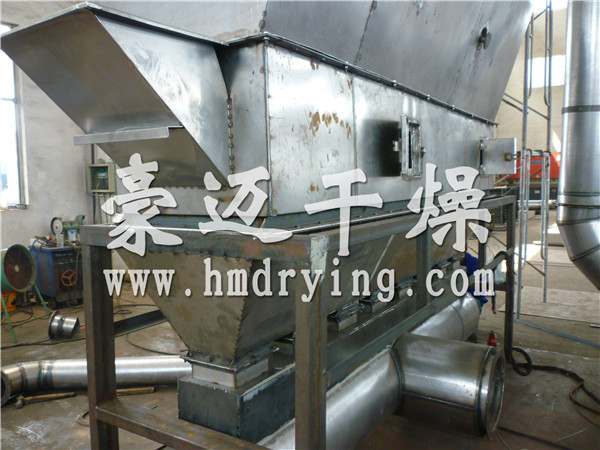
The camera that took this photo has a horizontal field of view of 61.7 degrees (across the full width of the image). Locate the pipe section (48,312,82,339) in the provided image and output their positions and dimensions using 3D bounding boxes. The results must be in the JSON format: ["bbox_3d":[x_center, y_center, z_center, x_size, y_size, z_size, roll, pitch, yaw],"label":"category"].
[{"bbox_3d":[-2.377,1.027,5.091,0.219,0.294,0.294,11,5,-4],"label":"pipe section"}]

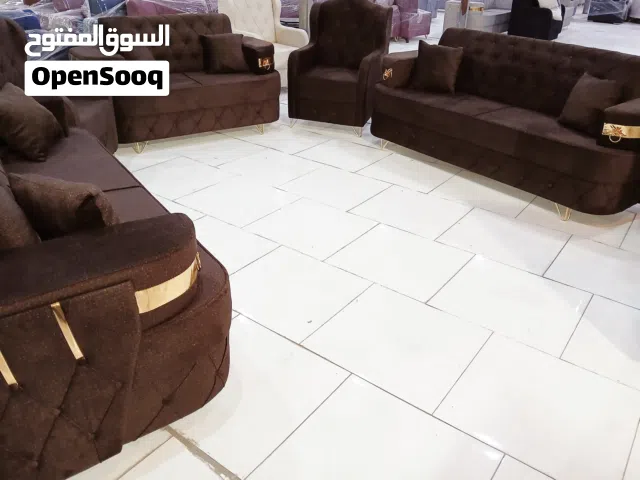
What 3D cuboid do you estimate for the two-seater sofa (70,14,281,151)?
[{"bbox_3d":[-1.244,-1.427,4.280,1.690,0.950,0.900,-16,34,-28],"label":"two-seater sofa"}]

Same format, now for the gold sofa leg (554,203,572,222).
[{"bbox_3d":[1.530,-0.177,3.016,0.065,0.110,0.095,-19,35,-32],"label":"gold sofa leg"}]

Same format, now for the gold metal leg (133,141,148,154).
[{"bbox_3d":[-1.472,-0.753,3.928,0.105,0.110,0.070,-16,34,-28],"label":"gold metal leg"}]

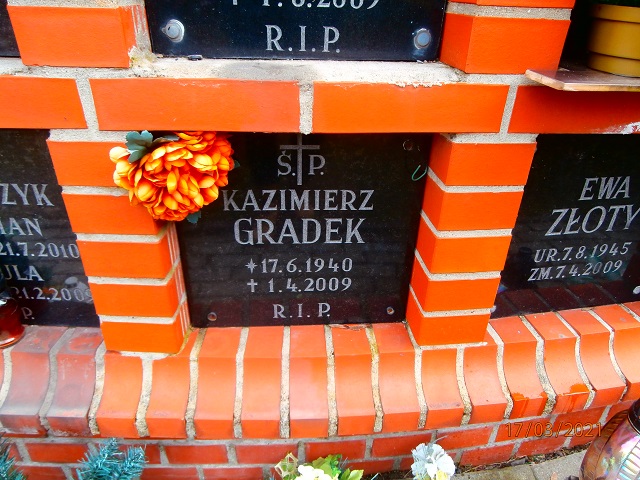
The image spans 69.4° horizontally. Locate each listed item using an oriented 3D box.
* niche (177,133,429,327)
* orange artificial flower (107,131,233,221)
[{"bbox_3d":[-0.035,-0.012,0.775,0.402,0.390,0.025,-1,31,-4],"label":"niche"},{"bbox_3d":[-0.193,-0.081,0.611,0.158,0.135,0.110,-1,31,-4],"label":"orange artificial flower"}]

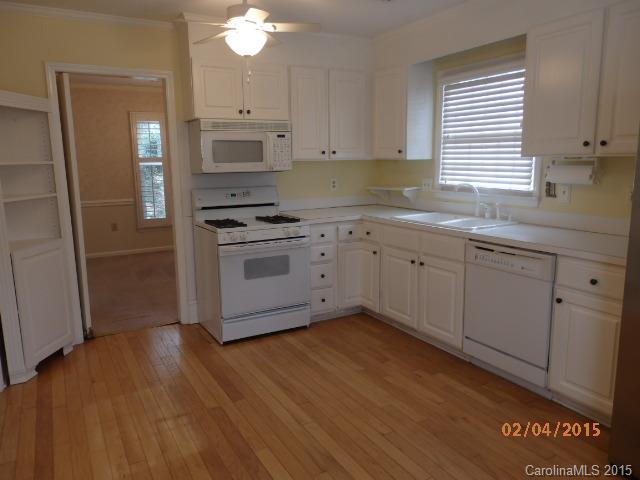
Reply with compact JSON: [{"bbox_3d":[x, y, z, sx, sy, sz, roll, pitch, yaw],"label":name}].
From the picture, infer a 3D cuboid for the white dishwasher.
[{"bbox_3d":[1.367,0.401,2.966,0.600,0.793,0.610,-6,11,-31],"label":"white dishwasher"}]

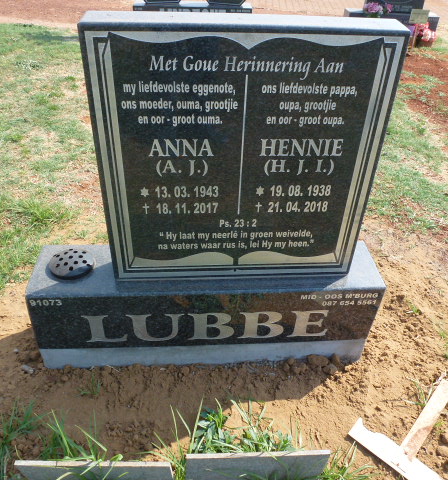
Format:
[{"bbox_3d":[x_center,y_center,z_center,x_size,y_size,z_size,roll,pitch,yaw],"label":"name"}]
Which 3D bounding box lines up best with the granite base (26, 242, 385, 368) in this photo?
[{"bbox_3d":[-0.047,0.194,1.335,0.950,0.301,0.204,-1,38,-4],"label":"granite base"}]

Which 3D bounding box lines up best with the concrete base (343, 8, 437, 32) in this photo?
[{"bbox_3d":[1.718,-2.231,4.624,0.901,0.239,0.230,3,38,1],"label":"concrete base"}]

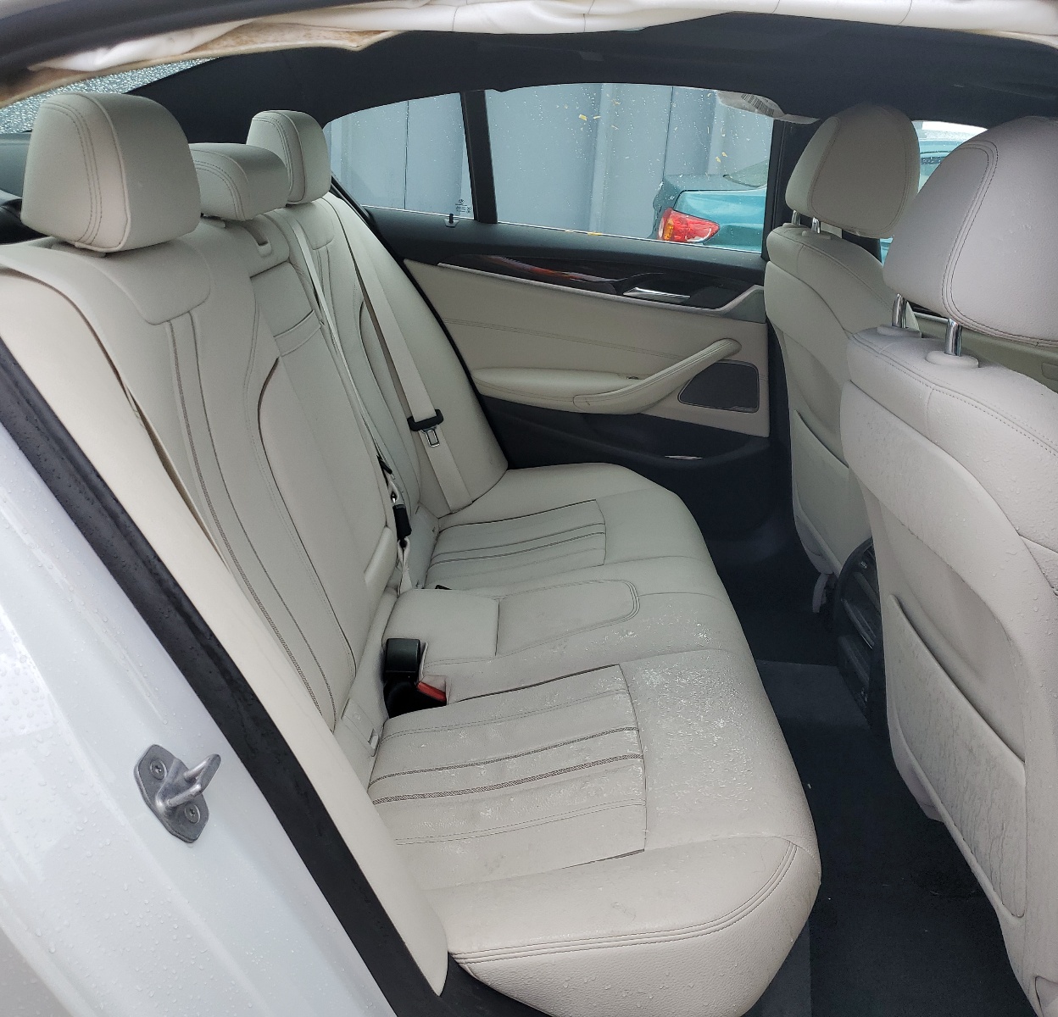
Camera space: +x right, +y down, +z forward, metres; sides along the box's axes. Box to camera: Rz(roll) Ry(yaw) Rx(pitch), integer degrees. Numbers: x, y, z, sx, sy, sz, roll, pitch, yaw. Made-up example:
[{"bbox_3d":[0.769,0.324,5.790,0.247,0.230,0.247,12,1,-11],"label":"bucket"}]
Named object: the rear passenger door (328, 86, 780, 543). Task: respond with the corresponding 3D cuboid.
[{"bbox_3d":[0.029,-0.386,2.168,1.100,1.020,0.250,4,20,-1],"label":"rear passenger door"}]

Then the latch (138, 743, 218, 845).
[{"bbox_3d":[-0.258,0.210,0.770,0.043,0.077,0.042,-31,9,21],"label":"latch"}]

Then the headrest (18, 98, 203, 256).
[{"bbox_3d":[-0.413,-0.345,1.026,0.117,0.155,0.250,-4,20,2],"label":"headrest"}]

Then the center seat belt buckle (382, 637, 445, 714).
[{"bbox_3d":[-0.162,0.248,1.468,0.080,0.090,0.070,4,20,-1],"label":"center seat belt buckle"}]

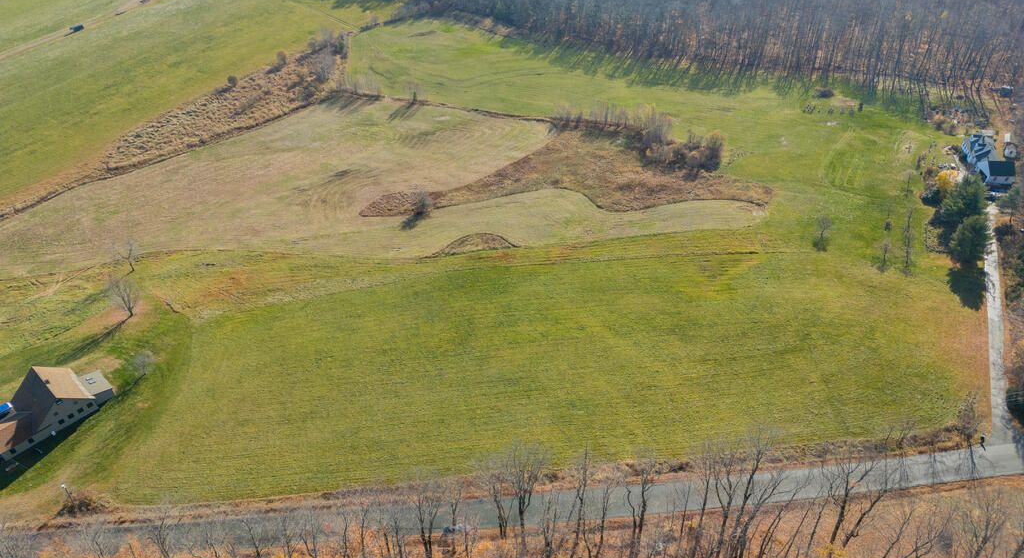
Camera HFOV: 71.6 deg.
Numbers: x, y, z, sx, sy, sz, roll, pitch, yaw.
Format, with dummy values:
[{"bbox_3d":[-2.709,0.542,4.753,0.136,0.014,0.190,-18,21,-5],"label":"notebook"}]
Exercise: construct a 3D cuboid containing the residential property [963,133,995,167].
[{"bbox_3d":[160.246,-44.674,242.697,8.000,6.600,12.000,9,35,13],"label":"residential property"}]

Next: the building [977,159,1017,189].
[{"bbox_3d":[154.800,-34.595,227.196,8.400,6.900,7.300,0,33,0],"label":"building"}]

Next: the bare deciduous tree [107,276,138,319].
[{"bbox_3d":[-90.310,4.250,164.976,7.500,10.800,7.500,0,33,0],"label":"bare deciduous tree"}]

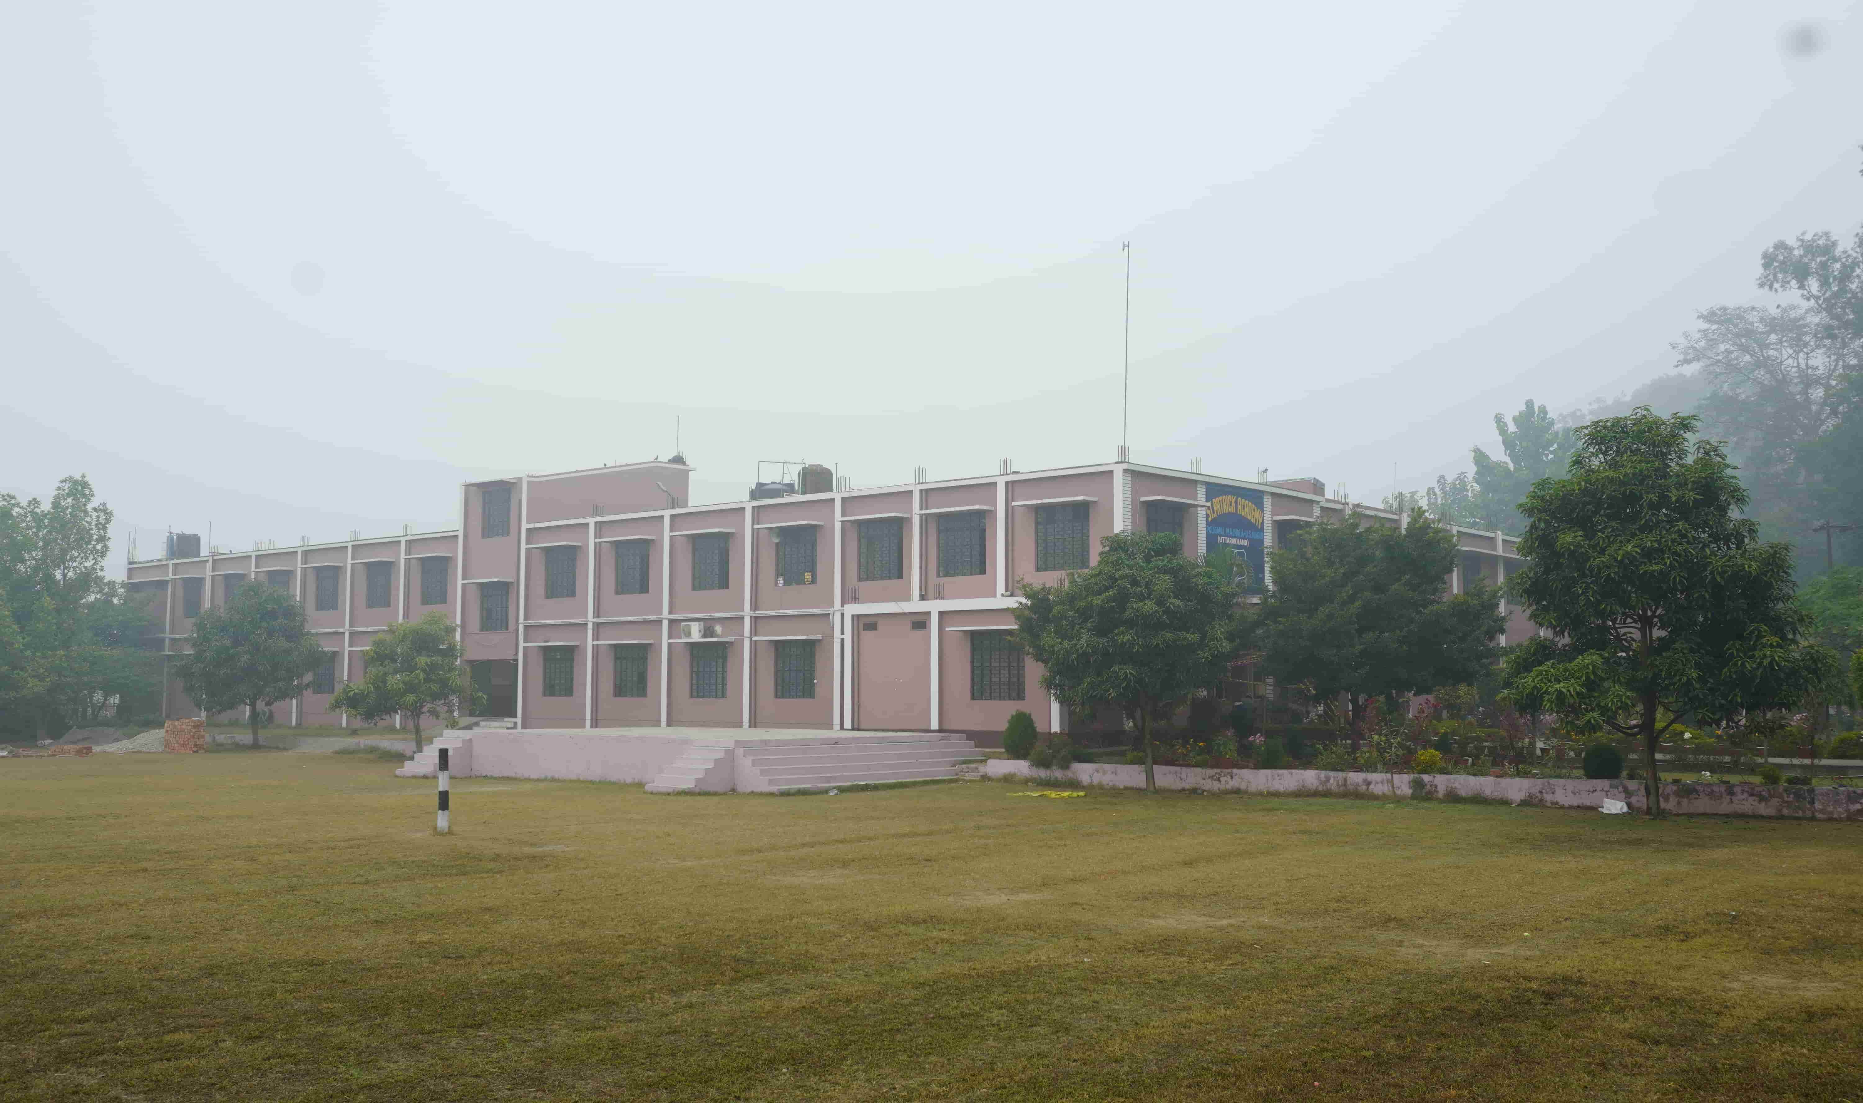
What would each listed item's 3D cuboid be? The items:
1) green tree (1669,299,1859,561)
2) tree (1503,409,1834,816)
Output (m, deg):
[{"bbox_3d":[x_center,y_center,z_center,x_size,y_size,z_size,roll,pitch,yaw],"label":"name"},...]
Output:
[{"bbox_3d":[41.420,-3.632,80.592,9.360,18.053,9.360,-2,-5,27],"label":"green tree"},{"bbox_3d":[12.377,0.992,26.958,5.329,6.853,5.329,-2,-5,25],"label":"tree"}]

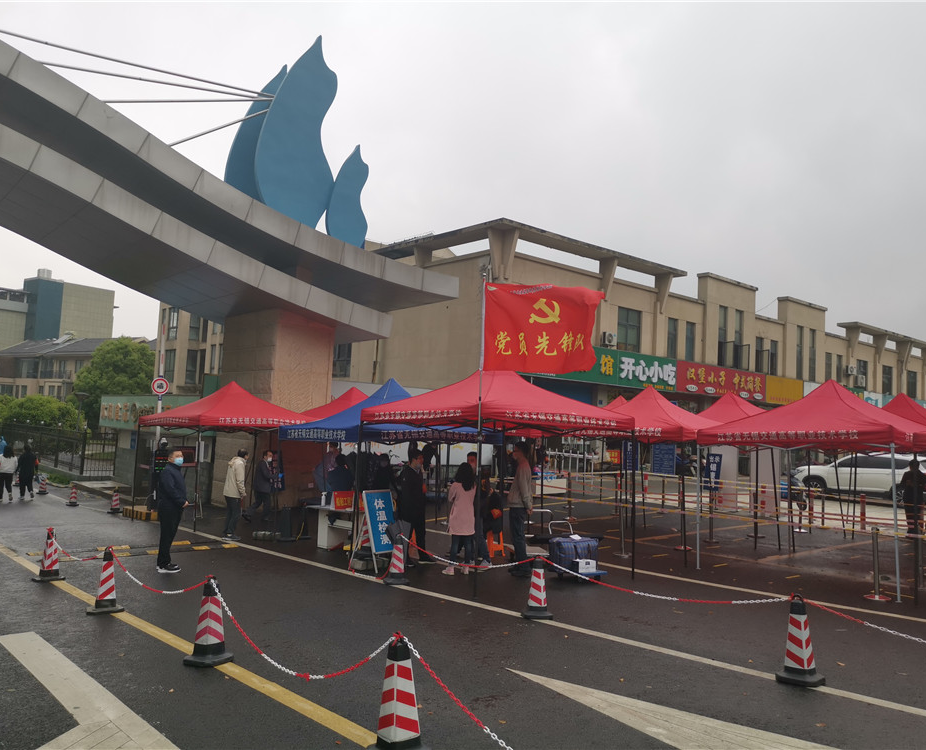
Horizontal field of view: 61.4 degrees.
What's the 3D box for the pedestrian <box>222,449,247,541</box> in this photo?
[{"bbox_3d":[-4.388,2.293,14.977,0.400,1.710,0.500,2,-5,-15],"label":"pedestrian"}]

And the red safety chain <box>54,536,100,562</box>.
[{"bbox_3d":[-4.644,2.101,9.368,0.060,0.240,2.150,6,-7,-41],"label":"red safety chain"}]

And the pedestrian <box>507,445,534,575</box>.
[{"bbox_3d":[0.792,1.843,10.750,0.380,1.820,0.500,1,-6,9],"label":"pedestrian"}]

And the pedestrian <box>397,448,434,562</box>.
[{"bbox_3d":[-0.678,2.076,12.255,0.450,1.740,0.520,-1,-6,30],"label":"pedestrian"}]

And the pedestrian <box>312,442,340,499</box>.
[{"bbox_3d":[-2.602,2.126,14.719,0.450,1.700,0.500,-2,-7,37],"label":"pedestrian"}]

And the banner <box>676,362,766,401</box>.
[{"bbox_3d":[12.566,0.344,37.431,8.282,1.410,0.200,6,-7,-42],"label":"banner"}]

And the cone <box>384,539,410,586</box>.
[{"bbox_3d":[-0.908,2.496,10.831,0.370,0.680,0.370,2,-5,-15],"label":"cone"}]

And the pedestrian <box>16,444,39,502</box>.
[{"bbox_3d":[-12.842,2.860,23.000,0.500,1.660,0.380,6,-7,-33],"label":"pedestrian"}]

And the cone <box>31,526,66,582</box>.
[{"bbox_3d":[-5.404,2.341,10.216,0.380,0.650,0.380,6,-7,-43],"label":"cone"}]

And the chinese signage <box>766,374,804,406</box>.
[{"bbox_3d":[15.786,0.810,38.300,3.700,1.300,0.200,7,-7,-40],"label":"chinese signage"}]

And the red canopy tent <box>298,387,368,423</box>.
[{"bbox_3d":[-2.713,1.923,19.154,3.000,3.255,3.000,6,-7,-42],"label":"red canopy tent"}]

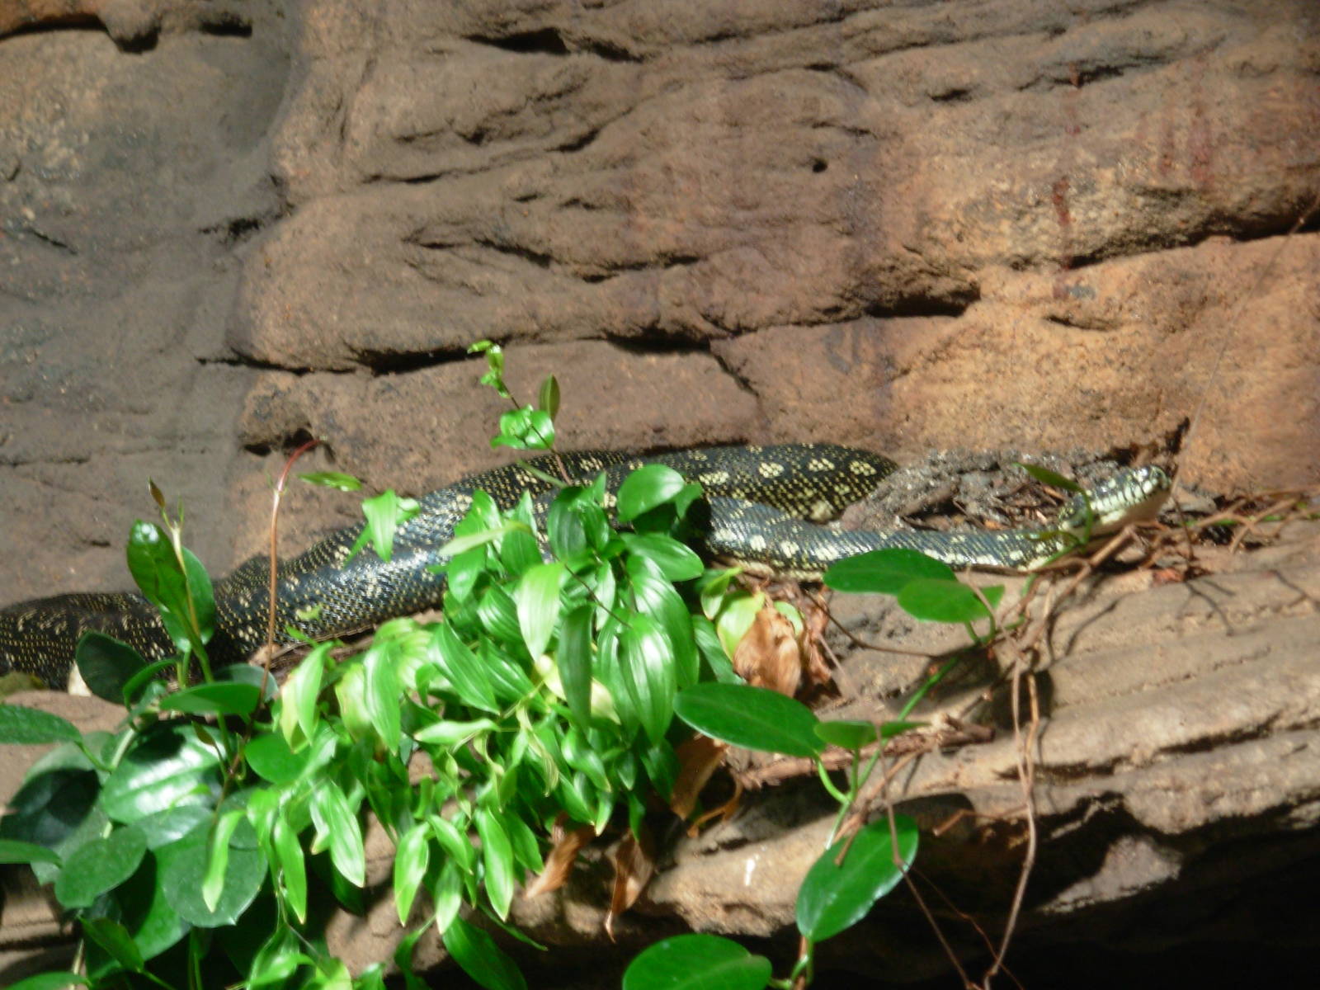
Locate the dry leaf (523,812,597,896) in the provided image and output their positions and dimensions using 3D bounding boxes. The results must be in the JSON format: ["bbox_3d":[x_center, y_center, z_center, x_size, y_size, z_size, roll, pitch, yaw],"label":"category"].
[{"bbox_3d":[-0.064,0.231,2.730,0.027,0.064,0.024,37,6,0],"label":"dry leaf"}]

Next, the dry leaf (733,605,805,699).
[{"bbox_3d":[0.071,0.103,2.800,0.044,0.064,0.028,-4,6,0],"label":"dry leaf"}]

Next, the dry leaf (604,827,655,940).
[{"bbox_3d":[-0.019,0.249,2.730,0.029,0.071,0.024,5,7,0],"label":"dry leaf"}]

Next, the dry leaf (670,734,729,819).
[{"bbox_3d":[0.026,0.182,2.760,0.028,0.062,0.024,24,6,0],"label":"dry leaf"}]

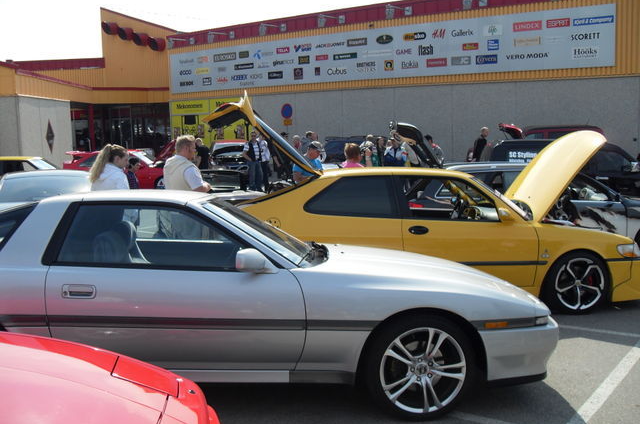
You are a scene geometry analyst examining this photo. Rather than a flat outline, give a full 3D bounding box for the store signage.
[{"bbox_3d":[0.830,-5.857,24.124,19.435,1.791,0.080,5,9,36],"label":"store signage"}]

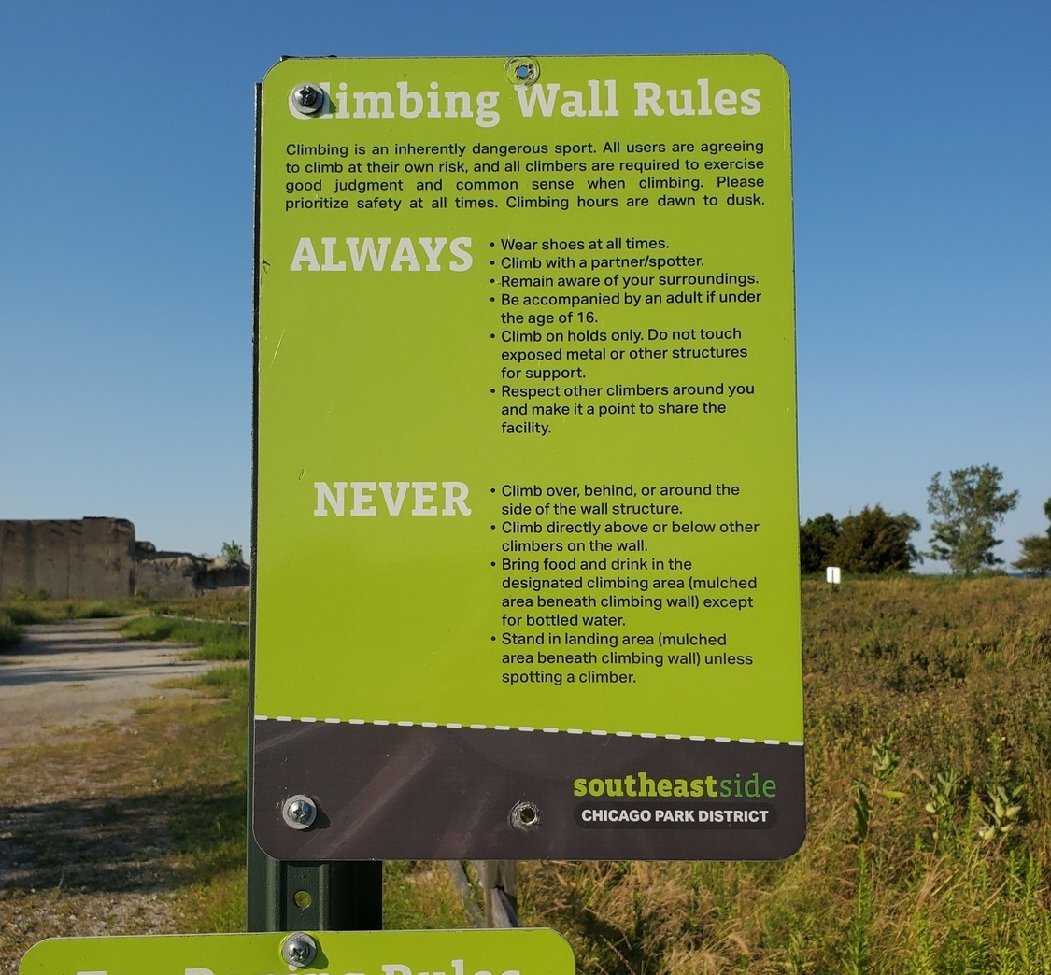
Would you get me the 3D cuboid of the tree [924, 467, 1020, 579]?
[{"bbox_3d":[32.020,2.433,75.451,6.671,8.240,6.004,-2,-5,23],"label":"tree"}]

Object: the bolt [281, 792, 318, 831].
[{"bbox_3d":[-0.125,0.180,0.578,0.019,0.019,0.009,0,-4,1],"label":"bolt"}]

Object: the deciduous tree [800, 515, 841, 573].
[{"bbox_3d":[21.645,4.313,78.974,4.436,4.764,4.214,-1,-5,15],"label":"deciduous tree"}]

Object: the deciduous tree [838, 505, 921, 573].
[{"bbox_3d":[25.484,3.860,75.734,5.987,5.120,5.388,-2,-5,19],"label":"deciduous tree"}]

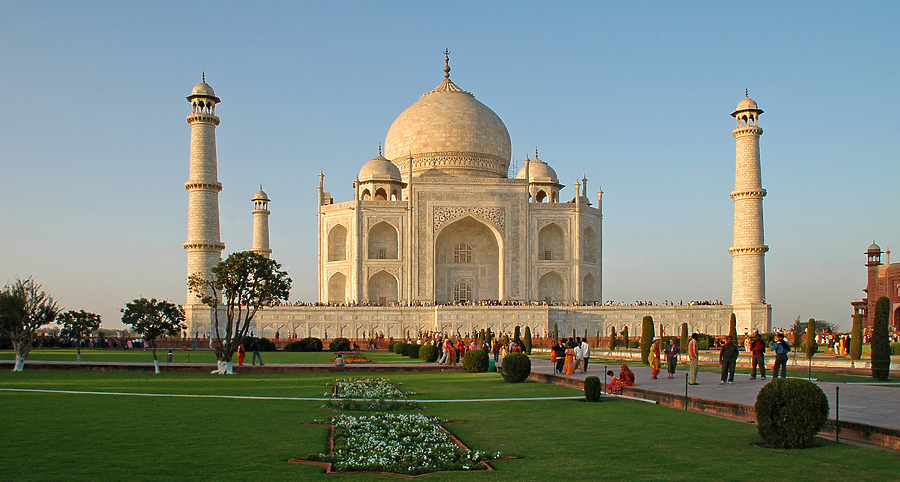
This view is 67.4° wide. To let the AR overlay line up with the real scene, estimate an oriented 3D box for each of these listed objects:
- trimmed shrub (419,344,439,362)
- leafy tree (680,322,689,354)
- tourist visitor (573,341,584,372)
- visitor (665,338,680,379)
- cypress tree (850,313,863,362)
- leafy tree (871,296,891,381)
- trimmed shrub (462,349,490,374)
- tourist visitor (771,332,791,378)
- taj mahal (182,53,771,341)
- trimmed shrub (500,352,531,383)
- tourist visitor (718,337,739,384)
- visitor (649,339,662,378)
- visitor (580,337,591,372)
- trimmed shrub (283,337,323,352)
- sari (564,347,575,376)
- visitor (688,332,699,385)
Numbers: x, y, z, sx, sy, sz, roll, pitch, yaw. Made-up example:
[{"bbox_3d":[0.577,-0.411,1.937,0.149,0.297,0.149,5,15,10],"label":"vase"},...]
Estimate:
[{"bbox_3d":[-1.638,8.699,52.099,1.507,1.311,1.507,0,-9,0],"label":"trimmed shrub"},{"bbox_3d":[23.648,9.832,68.000,0.750,3.200,0.750,-1,-9,9],"label":"leafy tree"},{"bbox_3d":[6.220,5.605,32.514,0.450,1.502,0.480,-2,-9,13],"label":"tourist visitor"},{"bbox_3d":[9.115,4.820,27.622,0.600,1.610,0.420,-6,-10,30],"label":"visitor"},{"bbox_3d":[28.484,6.729,47.249,0.806,3.281,0.806,0,-9,0],"label":"cypress tree"},{"bbox_3d":[17.078,3.872,26.750,0.774,3.298,0.774,0,-9,0],"label":"leafy tree"},{"bbox_3d":[1.555,7.261,40.800,1.550,1.420,1.550,-1,-9,9],"label":"trimmed shrub"},{"bbox_3d":[12.284,4.329,25.100,0.660,1.750,0.400,-4,-9,22],"label":"tourist visitor"},{"bbox_3d":[-0.090,-11.180,157.160,97.000,68.000,97.000,1,-9,-9],"label":"taj mahal"},{"bbox_3d":[3.119,6.050,32.107,1.381,1.414,1.381,0,-9,0],"label":"trimmed shrub"},{"bbox_3d":[9.541,4.094,23.100,0.620,1.660,0.380,-4,-9,23],"label":"tourist visitor"},{"bbox_3d":[8.419,4.796,27.626,0.450,1.667,0.500,-2,-9,12],"label":"visitor"},{"bbox_3d":[6.511,5.468,32.400,0.360,1.680,0.480,3,-9,-18],"label":"visitor"},{"bbox_3d":[-21.726,15.379,100.000,5.400,2.150,3.200,-1,-9,9],"label":"trimmed shrub"},{"bbox_3d":[5.419,5.405,30.500,0.500,1.380,0.380,-3,-9,20],"label":"sari"},{"bbox_3d":[8.244,3.997,22.800,0.360,1.720,0.480,1,-9,-9],"label":"visitor"}]

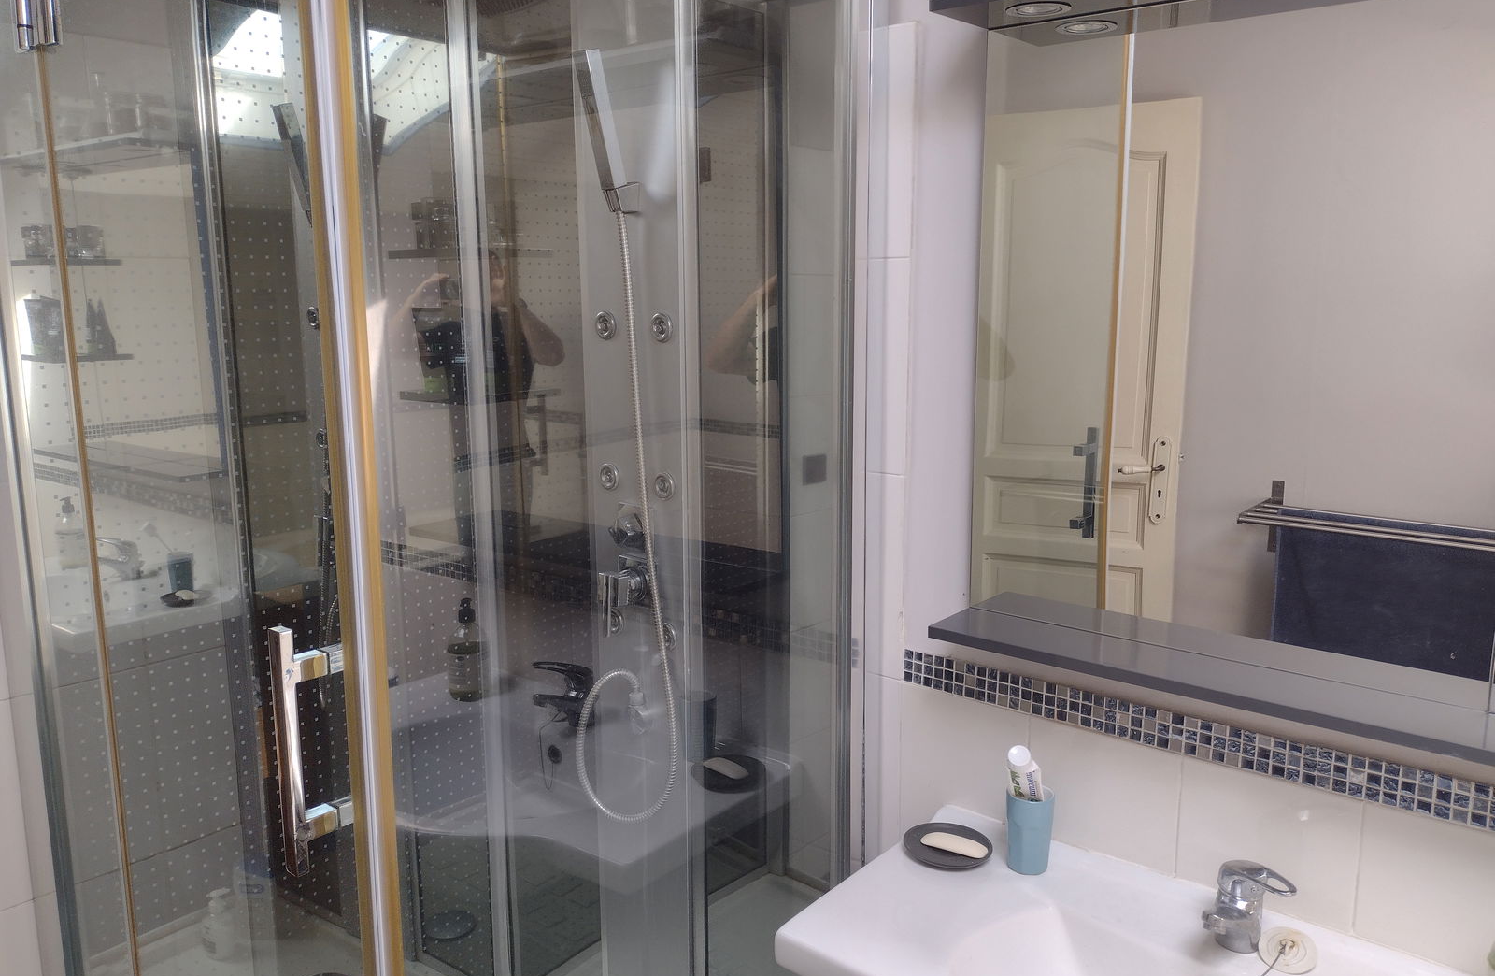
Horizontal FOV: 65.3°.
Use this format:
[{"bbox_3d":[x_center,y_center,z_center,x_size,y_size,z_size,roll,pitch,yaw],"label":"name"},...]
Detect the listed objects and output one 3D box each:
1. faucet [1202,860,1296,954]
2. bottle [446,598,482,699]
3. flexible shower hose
[{"bbox_3d":[0.536,0.467,1.247,0.095,0.106,0.140,8,13,40],"label":"faucet"},{"bbox_3d":[-0.499,0.281,2.057,0.070,0.182,0.070,1,10,5],"label":"bottle"},{"bbox_3d":[-0.200,0.068,1.816,0.225,0.975,0.090,8,13,40],"label":"flexible shower hose"}]

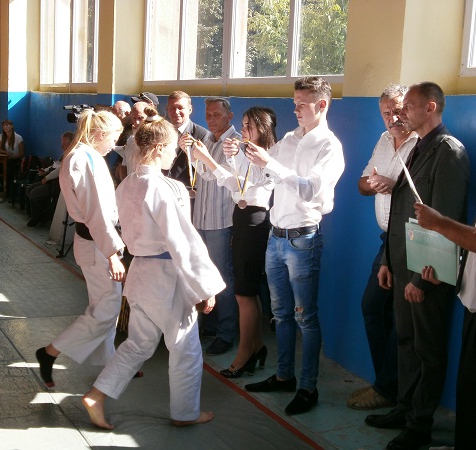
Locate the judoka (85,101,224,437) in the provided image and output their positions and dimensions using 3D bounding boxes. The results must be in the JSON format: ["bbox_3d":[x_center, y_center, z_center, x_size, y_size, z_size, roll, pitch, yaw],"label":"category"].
[{"bbox_3d":[-0.417,0.214,3.996,0.650,1.560,0.480,-3,10,-33],"label":"judoka"}]

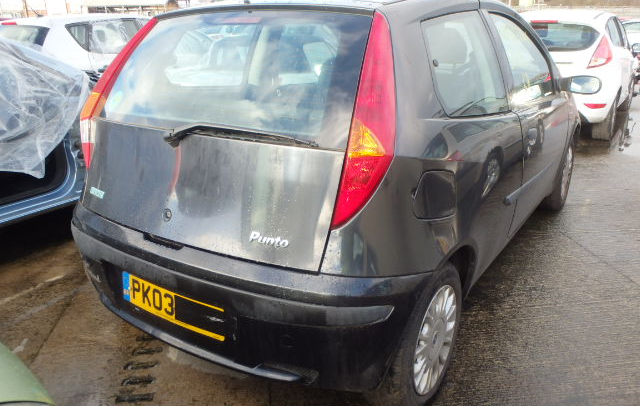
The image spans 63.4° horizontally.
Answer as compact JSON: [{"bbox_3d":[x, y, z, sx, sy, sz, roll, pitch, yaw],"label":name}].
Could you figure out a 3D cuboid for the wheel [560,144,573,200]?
[{"bbox_3d":[1.742,-0.222,3.781,0.150,0.390,0.390,11,23,32],"label":"wheel"}]

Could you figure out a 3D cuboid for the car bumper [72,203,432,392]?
[{"bbox_3d":[-0.439,0.269,1.888,1.600,0.440,0.430,11,23,32],"label":"car bumper"}]

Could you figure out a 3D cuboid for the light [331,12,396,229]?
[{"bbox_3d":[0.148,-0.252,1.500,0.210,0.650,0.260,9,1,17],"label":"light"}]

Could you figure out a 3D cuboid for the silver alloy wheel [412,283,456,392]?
[{"bbox_3d":[0.364,0.475,1.867,0.150,0.390,0.390,11,23,32],"label":"silver alloy wheel"}]

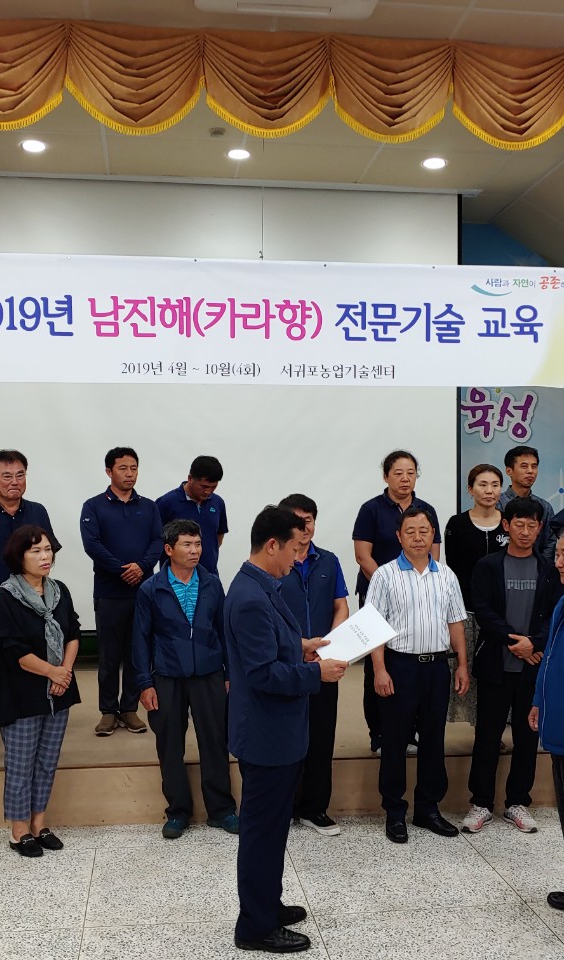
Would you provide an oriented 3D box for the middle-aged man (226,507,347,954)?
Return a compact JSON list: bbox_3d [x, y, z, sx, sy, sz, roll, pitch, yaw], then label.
[{"bbox_3d":[0.016,0.945,3.639,0.480,1.681,0.520,0,-1,2],"label":"middle-aged man"}]

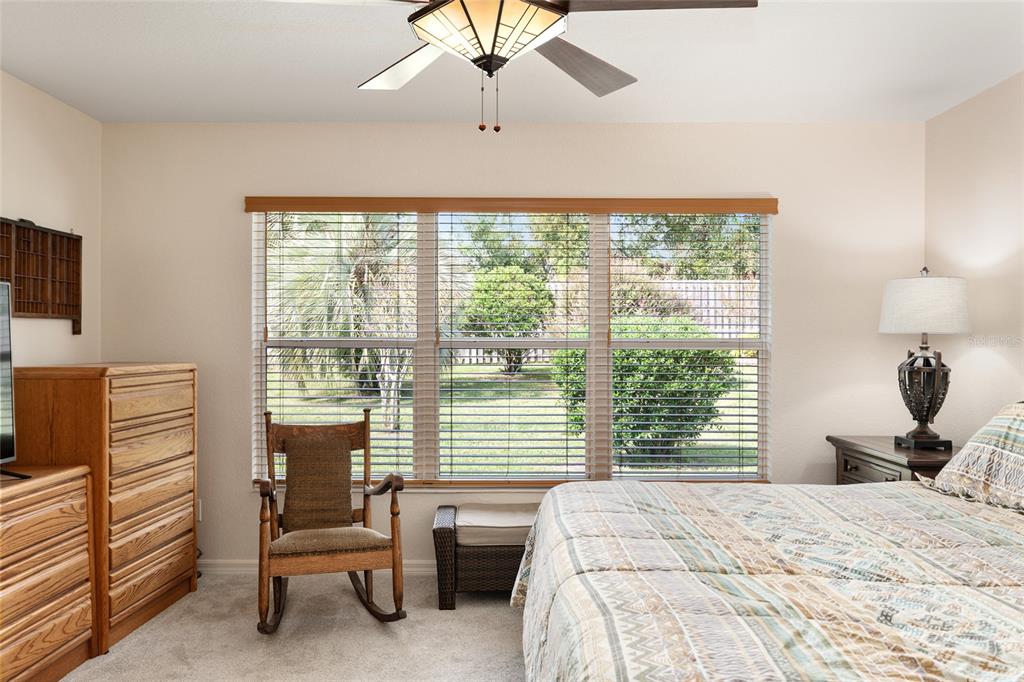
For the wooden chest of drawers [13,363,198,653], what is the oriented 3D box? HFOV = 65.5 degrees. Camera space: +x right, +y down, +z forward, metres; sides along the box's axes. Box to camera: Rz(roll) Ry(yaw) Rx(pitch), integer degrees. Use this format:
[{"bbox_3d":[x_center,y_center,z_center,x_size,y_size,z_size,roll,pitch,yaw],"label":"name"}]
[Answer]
[{"bbox_3d":[-1.845,0.688,3.630,0.460,1.155,0.800,0,0,3],"label":"wooden chest of drawers"}]

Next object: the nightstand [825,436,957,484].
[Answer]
[{"bbox_3d":[1.940,0.885,3.815,0.520,0.755,0.870,0,0,0],"label":"nightstand"}]

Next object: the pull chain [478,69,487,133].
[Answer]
[{"bbox_3d":[-0.077,-0.623,2.070,0.018,0.160,0.018,0,0,0],"label":"pull chain"}]

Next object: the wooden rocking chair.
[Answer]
[{"bbox_3d":[-0.840,0.806,3.610,0.620,0.930,0.840,0,0,-17],"label":"wooden rocking chair"}]

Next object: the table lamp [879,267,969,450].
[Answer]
[{"bbox_3d":[1.977,0.076,3.820,0.390,0.867,0.390,0,0,0],"label":"table lamp"}]

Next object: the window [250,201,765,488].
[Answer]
[{"bbox_3d":[0.000,0.013,4.340,2.810,1.510,0.110,0,0,0],"label":"window"}]

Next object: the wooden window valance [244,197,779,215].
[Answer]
[{"bbox_3d":[0.000,-0.722,4.265,2.830,0.088,0.090,0,0,0],"label":"wooden window valance"}]

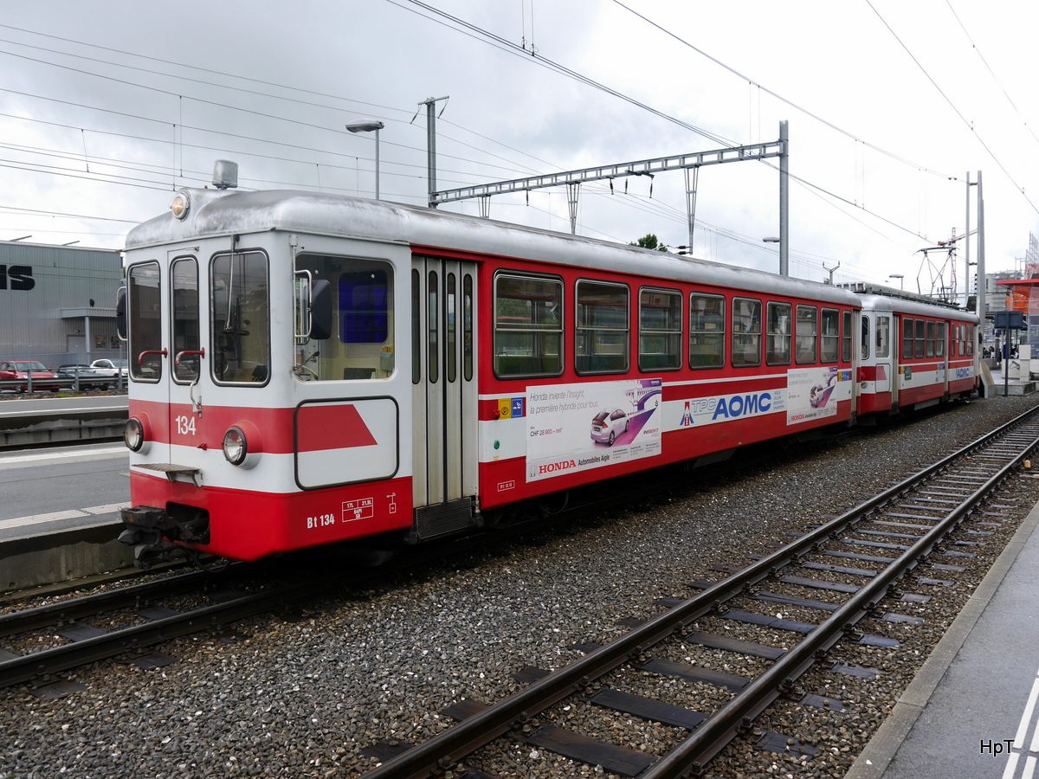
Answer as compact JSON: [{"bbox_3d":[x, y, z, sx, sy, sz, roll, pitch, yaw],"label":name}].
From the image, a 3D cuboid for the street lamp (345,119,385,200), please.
[{"bbox_3d":[-2.951,-2.132,16.144,0.900,5.822,0.300,1,3,30],"label":"street lamp"}]

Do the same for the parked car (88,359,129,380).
[{"bbox_3d":[-20.638,-0.833,43.836,4.050,1.460,1.720,1,3,37],"label":"parked car"}]

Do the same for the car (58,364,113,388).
[{"bbox_3d":[-21.869,-0.626,41.500,4.050,1.270,1.740,1,3,37],"label":"car"}]

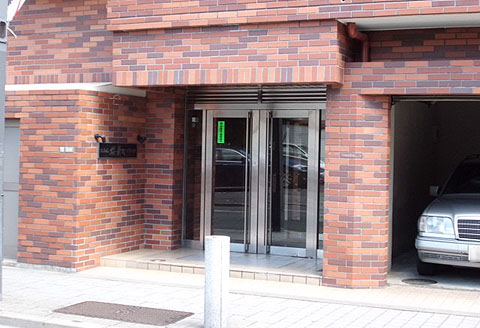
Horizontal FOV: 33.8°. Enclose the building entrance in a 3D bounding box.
[{"bbox_3d":[0.197,0.081,10.333,2.110,2.195,0.250,2,2,24],"label":"building entrance"}]

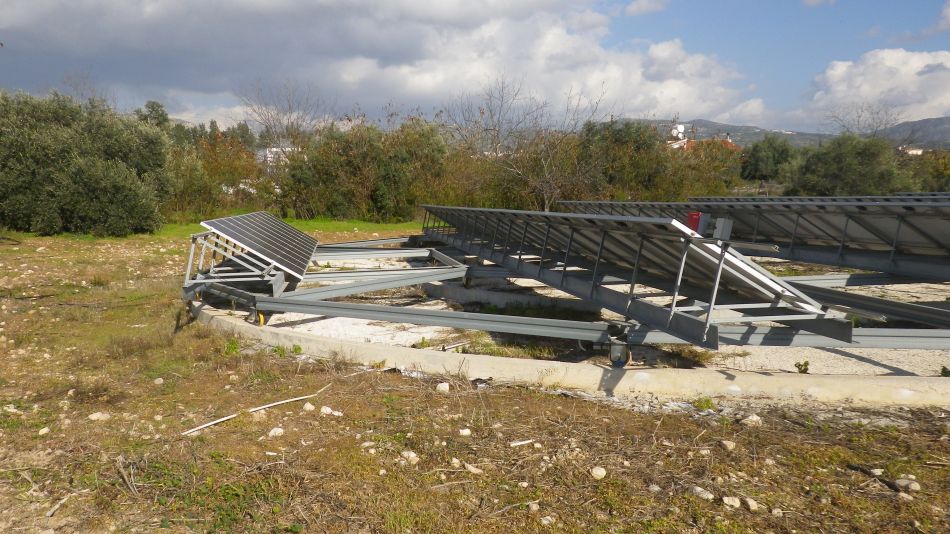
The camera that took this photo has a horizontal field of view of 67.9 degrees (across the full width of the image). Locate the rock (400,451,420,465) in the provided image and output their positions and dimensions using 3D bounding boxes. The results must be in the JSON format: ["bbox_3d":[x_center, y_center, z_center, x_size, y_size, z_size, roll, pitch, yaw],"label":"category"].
[{"bbox_3d":[-0.398,1.178,4.356,0.122,0.066,0.097,-2,6,-6],"label":"rock"}]

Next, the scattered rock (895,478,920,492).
[{"bbox_3d":[2.355,1.190,3.841,0.130,0.056,0.100,2,7,32],"label":"scattered rock"}]

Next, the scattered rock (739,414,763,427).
[{"bbox_3d":[1.962,1.091,5.005,0.146,0.073,0.112,1,6,22],"label":"scattered rock"}]

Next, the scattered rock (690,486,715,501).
[{"bbox_3d":[1.220,1.214,3.784,0.128,0.055,0.098,1,6,18],"label":"scattered rock"}]

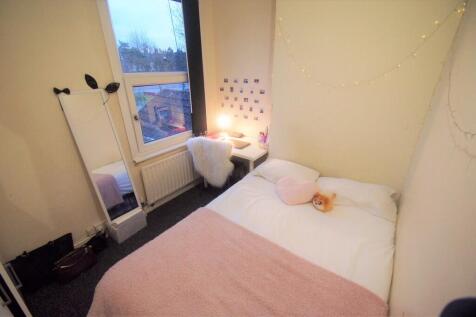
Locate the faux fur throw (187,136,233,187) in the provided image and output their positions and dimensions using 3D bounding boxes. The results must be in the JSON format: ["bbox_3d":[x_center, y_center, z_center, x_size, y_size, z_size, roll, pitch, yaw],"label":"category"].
[{"bbox_3d":[-0.318,0.032,2.360,0.540,0.520,0.220,6,23,14],"label":"faux fur throw"}]

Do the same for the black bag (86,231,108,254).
[{"bbox_3d":[-1.428,0.859,2.014,0.110,0.170,0.180,16,28,33],"label":"black bag"}]

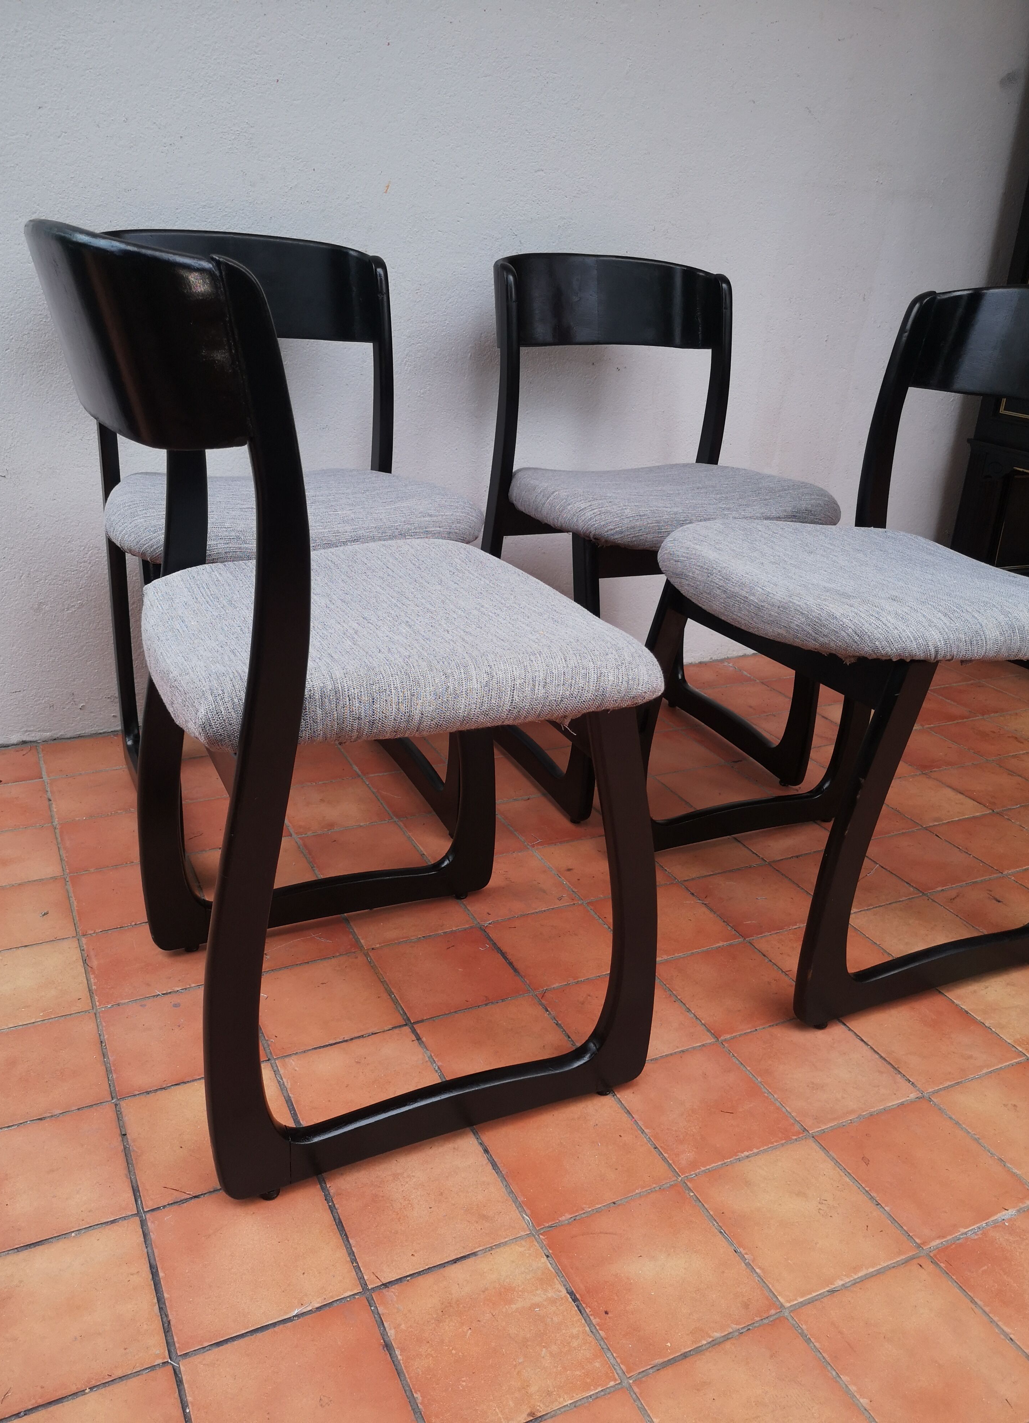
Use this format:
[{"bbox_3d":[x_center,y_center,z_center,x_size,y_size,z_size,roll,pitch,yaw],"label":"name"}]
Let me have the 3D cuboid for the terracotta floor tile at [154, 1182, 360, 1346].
[{"bbox_3d":[-0.221,0.458,0.933,0.149,0.012,0.147,-7,25,-25],"label":"terracotta floor tile"}]

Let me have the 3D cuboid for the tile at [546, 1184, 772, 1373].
[{"bbox_3d":[0.120,0.478,0.939,0.149,0.012,0.147,-7,25,-25],"label":"tile"}]

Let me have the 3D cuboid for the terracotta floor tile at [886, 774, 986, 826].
[{"bbox_3d":[0.679,0.152,1.827,0.149,0.012,0.147,-7,25,-25],"label":"terracotta floor tile"}]

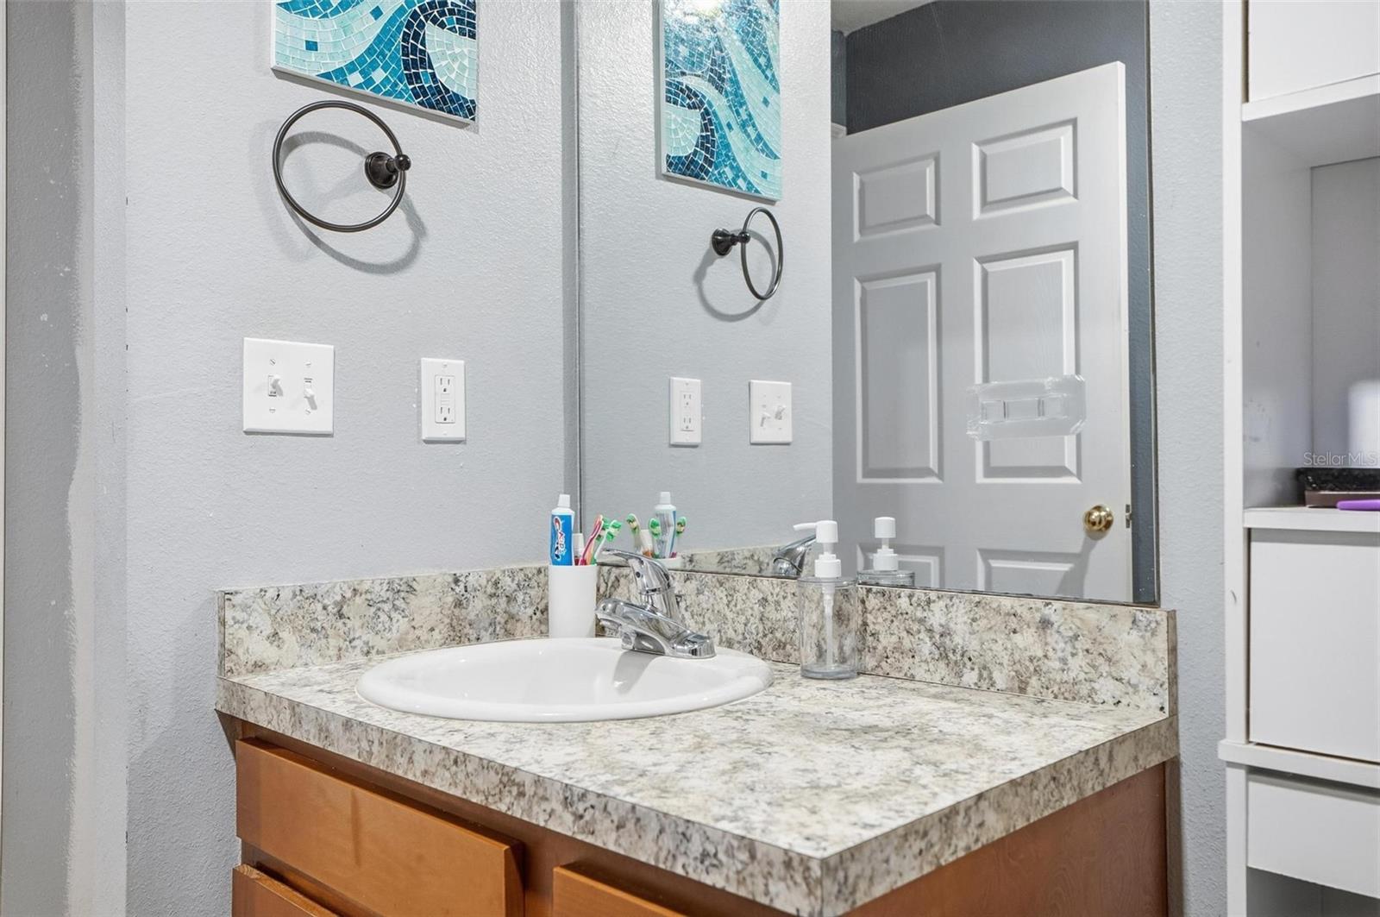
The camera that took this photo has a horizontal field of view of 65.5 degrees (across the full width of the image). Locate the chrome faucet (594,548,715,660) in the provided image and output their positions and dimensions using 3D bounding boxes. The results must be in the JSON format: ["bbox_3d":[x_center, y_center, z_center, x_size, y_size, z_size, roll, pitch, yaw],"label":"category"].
[{"bbox_3d":[-0.059,0.179,1.335,0.152,0.134,0.154,-2,-2,45],"label":"chrome faucet"}]

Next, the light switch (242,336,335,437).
[{"bbox_3d":[-0.496,-0.089,1.333,0.018,0.116,0.116,-2,-2,45],"label":"light switch"}]

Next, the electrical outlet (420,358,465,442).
[{"bbox_3d":[-0.343,-0.081,1.495,0.009,0.115,0.071,-2,-2,45],"label":"electrical outlet"}]

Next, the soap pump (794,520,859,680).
[{"bbox_3d":[0.160,0.164,1.254,0.074,0.180,0.069,0,-1,-11],"label":"soap pump"}]

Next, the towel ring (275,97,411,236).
[{"bbox_3d":[-0.440,-0.370,1.365,0.065,0.166,0.167,-2,-2,45],"label":"towel ring"}]

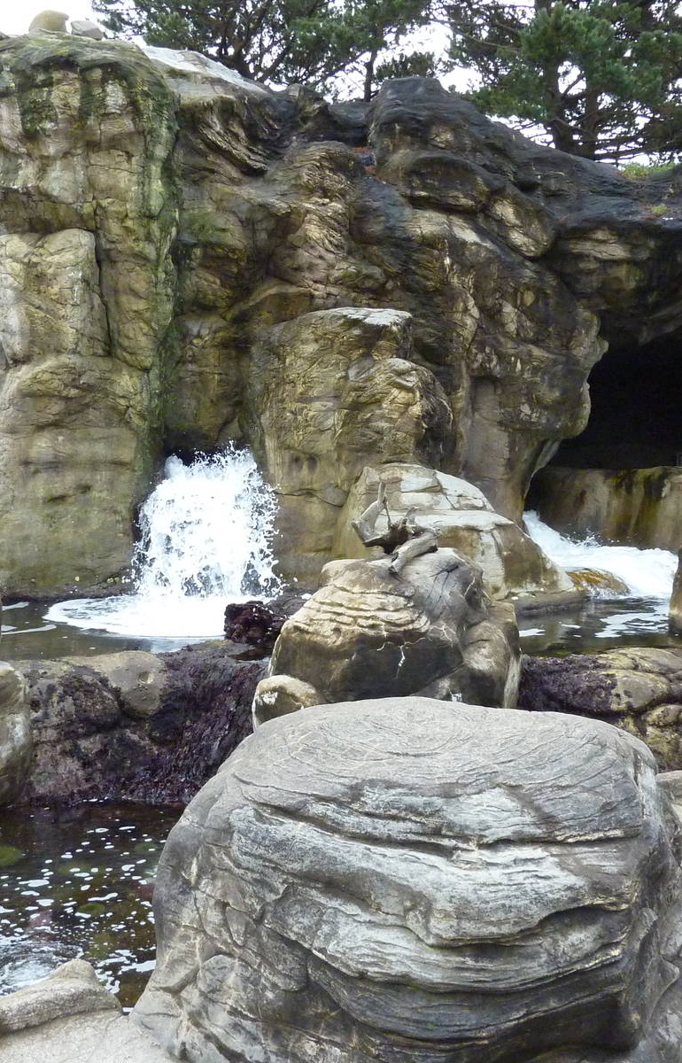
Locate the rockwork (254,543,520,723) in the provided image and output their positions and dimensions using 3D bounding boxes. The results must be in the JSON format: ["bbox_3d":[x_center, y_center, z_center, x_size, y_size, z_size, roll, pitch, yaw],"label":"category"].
[{"bbox_3d":[0.240,0.570,5.450,1.330,0.950,1.100,0,5,0],"label":"rockwork"}]

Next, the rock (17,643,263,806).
[{"bbox_3d":[-1.010,0.980,5.250,1.270,0.720,0.750,0,5,0],"label":"rock"}]

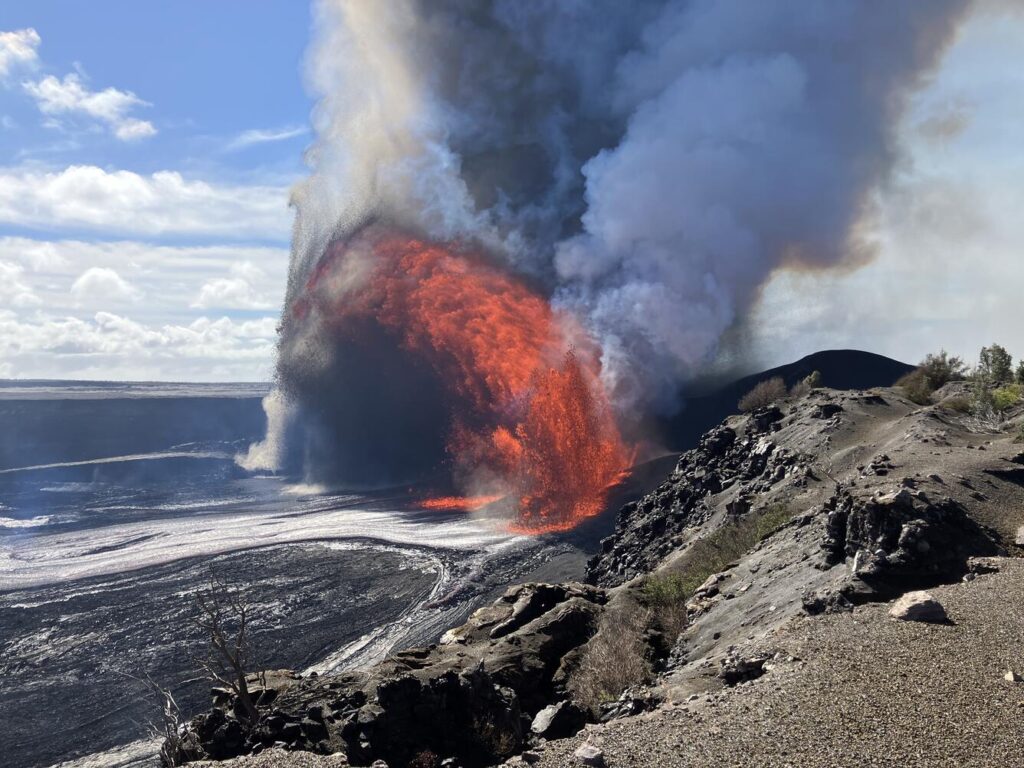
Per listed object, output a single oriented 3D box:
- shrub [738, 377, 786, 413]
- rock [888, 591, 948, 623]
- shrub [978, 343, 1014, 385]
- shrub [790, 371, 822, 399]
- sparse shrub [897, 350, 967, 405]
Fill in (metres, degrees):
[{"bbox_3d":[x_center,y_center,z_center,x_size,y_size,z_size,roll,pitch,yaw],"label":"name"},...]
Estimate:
[{"bbox_3d":[8.468,0.355,28.000,1.623,1.217,1.400,0,0,0],"label":"shrub"},{"bbox_3d":[2.896,1.585,5.900,0.420,0.200,0.320,0,0,0],"label":"rock"},{"bbox_3d":[18.718,-0.732,32.000,1.391,1.752,1.400,0,0,0],"label":"shrub"},{"bbox_3d":[10.276,0.018,29.000,1.190,0.980,1.100,0,0,0],"label":"shrub"},{"bbox_3d":[14.181,-0.220,28.000,2.366,1.825,2.000,0,0,0],"label":"sparse shrub"}]

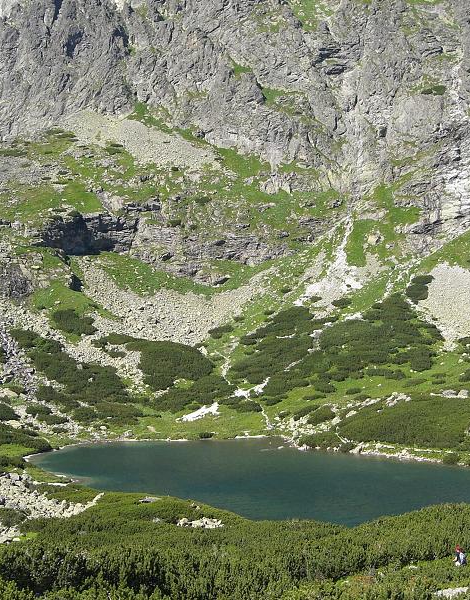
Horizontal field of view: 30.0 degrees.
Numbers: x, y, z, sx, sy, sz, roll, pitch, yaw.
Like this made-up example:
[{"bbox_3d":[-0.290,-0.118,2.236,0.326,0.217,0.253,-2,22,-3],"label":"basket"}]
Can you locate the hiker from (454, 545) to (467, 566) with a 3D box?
[{"bbox_3d":[10.050,11.700,39.000,0.600,1.700,0.520,0,-2,0],"label":"hiker"}]

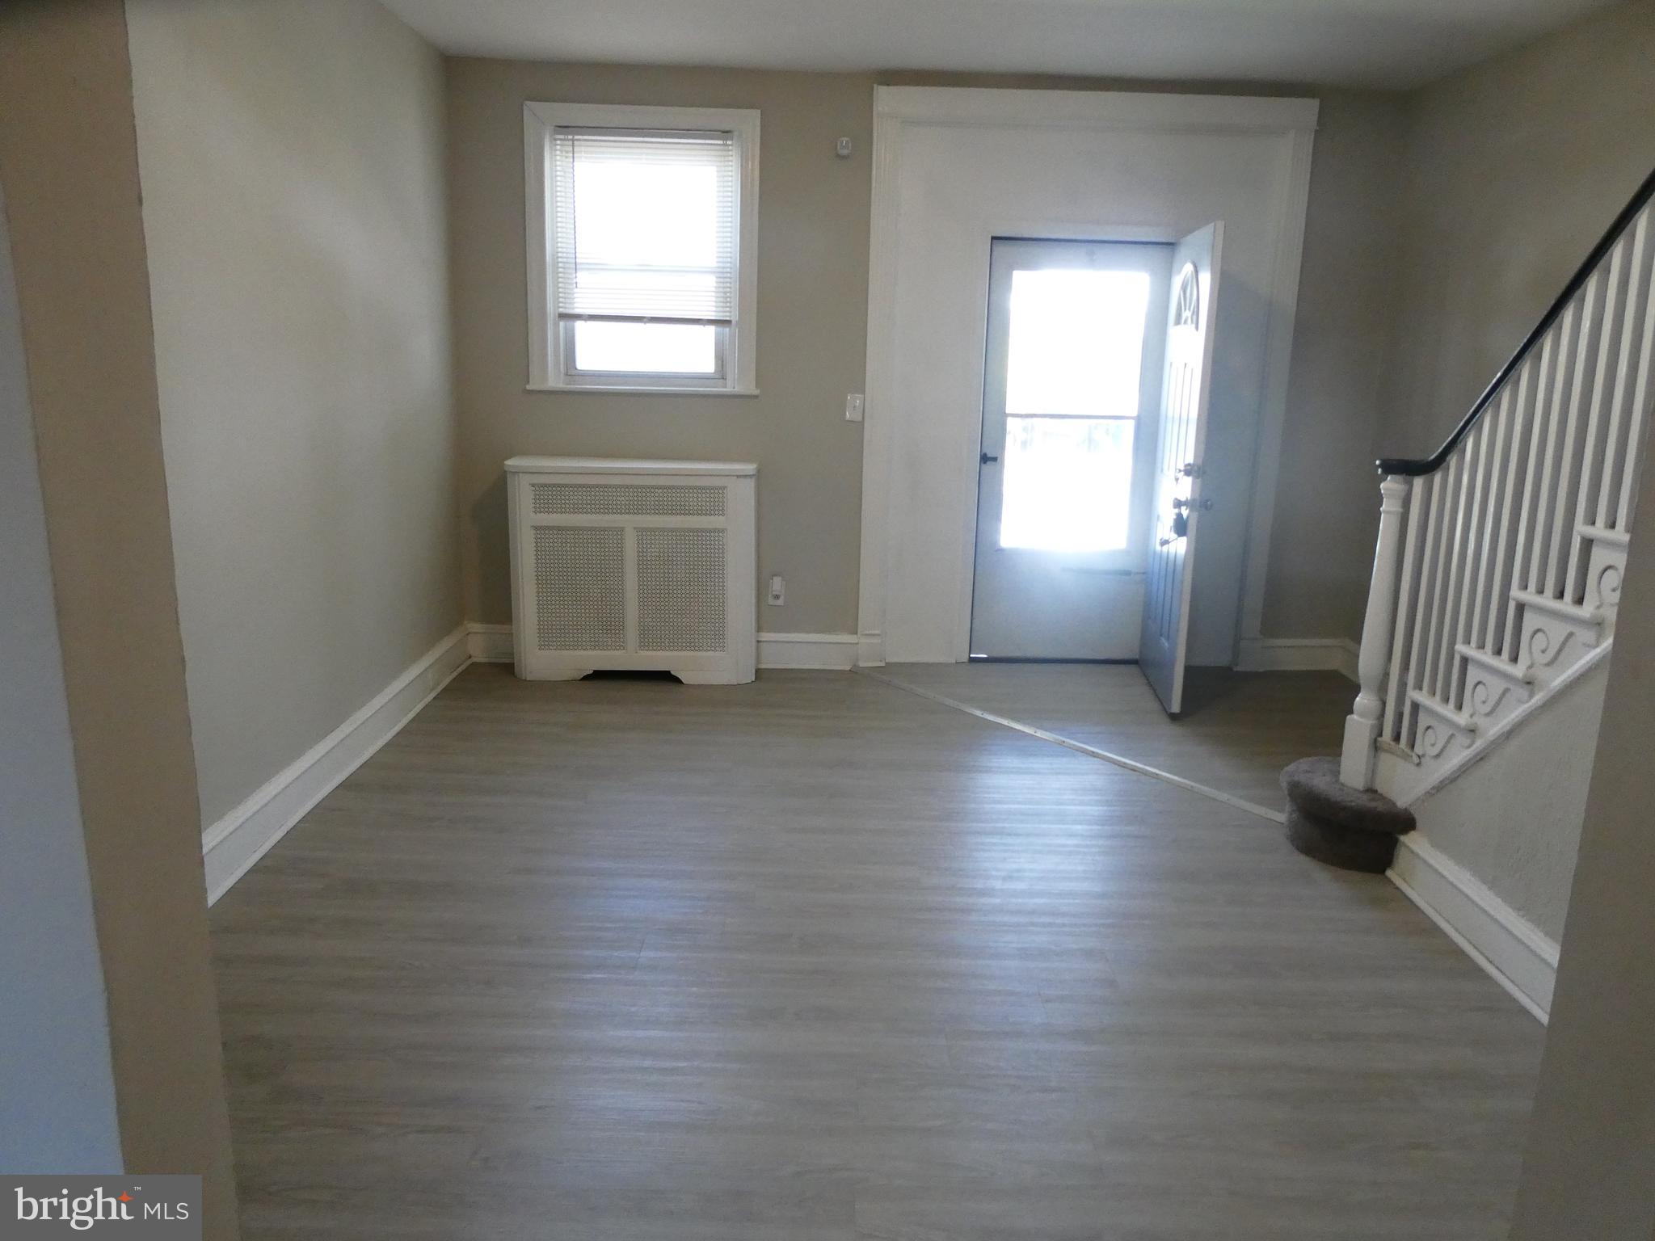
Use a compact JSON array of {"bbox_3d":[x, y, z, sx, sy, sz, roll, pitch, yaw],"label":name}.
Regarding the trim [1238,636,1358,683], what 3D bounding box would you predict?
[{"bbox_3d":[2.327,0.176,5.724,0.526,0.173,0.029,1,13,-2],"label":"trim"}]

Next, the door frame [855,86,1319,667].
[{"bbox_3d":[1.170,-1.061,5.440,1.998,2.658,0.139,1,13,-2],"label":"door frame"}]

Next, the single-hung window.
[{"bbox_3d":[-0.836,-1.674,5.241,1.063,1.243,0.139,1,13,-2],"label":"single-hung window"}]

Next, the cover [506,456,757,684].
[{"bbox_3d":[-0.880,-0.233,5.349,1.104,0.988,0.359,1,13,-2],"label":"cover"}]

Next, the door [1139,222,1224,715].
[{"bbox_3d":[1.587,-0.682,5.186,0.045,2.033,0.809,3,13,5],"label":"door"}]

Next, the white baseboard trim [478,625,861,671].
[{"bbox_3d":[-0.790,0.130,5.602,1.869,0.173,0.029,1,13,-2],"label":"white baseboard trim"}]

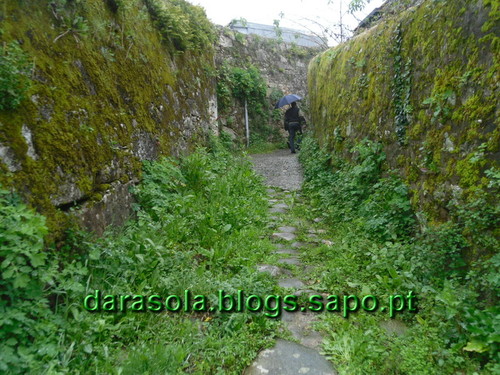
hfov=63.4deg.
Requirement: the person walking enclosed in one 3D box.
[{"bbox_3d":[1.440,-1.950,13.300,0.580,1.700,0.480,1,8,9],"label":"person walking"}]

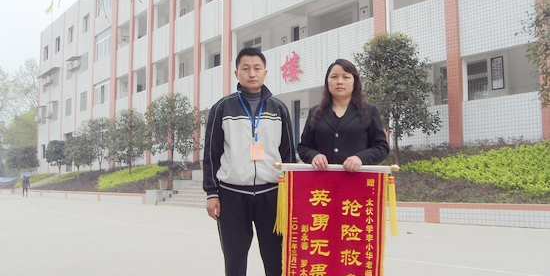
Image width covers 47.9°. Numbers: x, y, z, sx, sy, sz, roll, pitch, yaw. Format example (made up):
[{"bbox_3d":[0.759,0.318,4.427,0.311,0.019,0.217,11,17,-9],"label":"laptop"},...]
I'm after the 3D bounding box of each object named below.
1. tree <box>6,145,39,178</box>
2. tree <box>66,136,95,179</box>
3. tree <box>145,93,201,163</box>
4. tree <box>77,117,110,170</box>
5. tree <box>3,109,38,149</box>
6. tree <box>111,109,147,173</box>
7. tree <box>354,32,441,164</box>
[{"bbox_3d":[-22.265,2.135,54.617,2.900,3.042,2.700,0,-4,0],"label":"tree"},{"bbox_3d":[-12.974,1.247,41.314,2.000,2.970,2.000,0,-4,0],"label":"tree"},{"bbox_3d":[-5.374,-0.406,32.755,2.900,4.035,2.800,0,-4,0],"label":"tree"},{"bbox_3d":[-12.184,0.355,42.642,2.500,3.692,2.500,0,-4,0],"label":"tree"},{"bbox_3d":[-31.239,0.842,76.346,5.500,9.017,5.500,0,-4,0],"label":"tree"},{"bbox_3d":[-8.462,0.167,36.146,2.150,3.803,2.150,0,-4,0],"label":"tree"},{"bbox_3d":[3.772,-1.230,19.260,2.650,4.168,2.600,0,-4,0],"label":"tree"}]

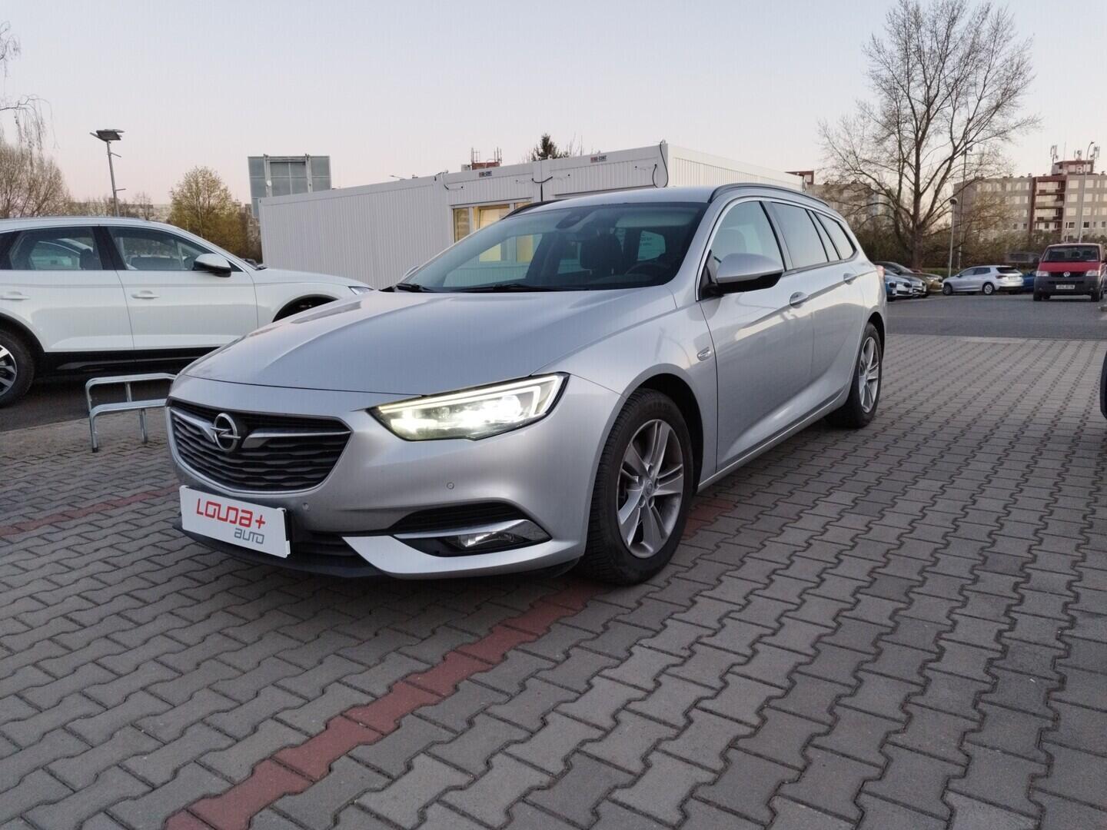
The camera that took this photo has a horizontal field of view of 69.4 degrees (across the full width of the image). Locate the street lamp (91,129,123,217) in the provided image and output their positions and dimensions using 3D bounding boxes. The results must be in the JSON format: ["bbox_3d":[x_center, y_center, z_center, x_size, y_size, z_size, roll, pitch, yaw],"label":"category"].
[{"bbox_3d":[-12.204,-5.143,22.459,0.950,5.477,0.850,-7,11,-30],"label":"street lamp"}]

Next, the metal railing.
[{"bbox_3d":[-2.850,-0.022,5.500,0.600,0.340,1.350,-7,12,-26],"label":"metal railing"}]

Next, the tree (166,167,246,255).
[{"bbox_3d":[-16.467,-8.485,38.567,3.564,6.764,3.494,-1,10,0],"label":"tree"}]

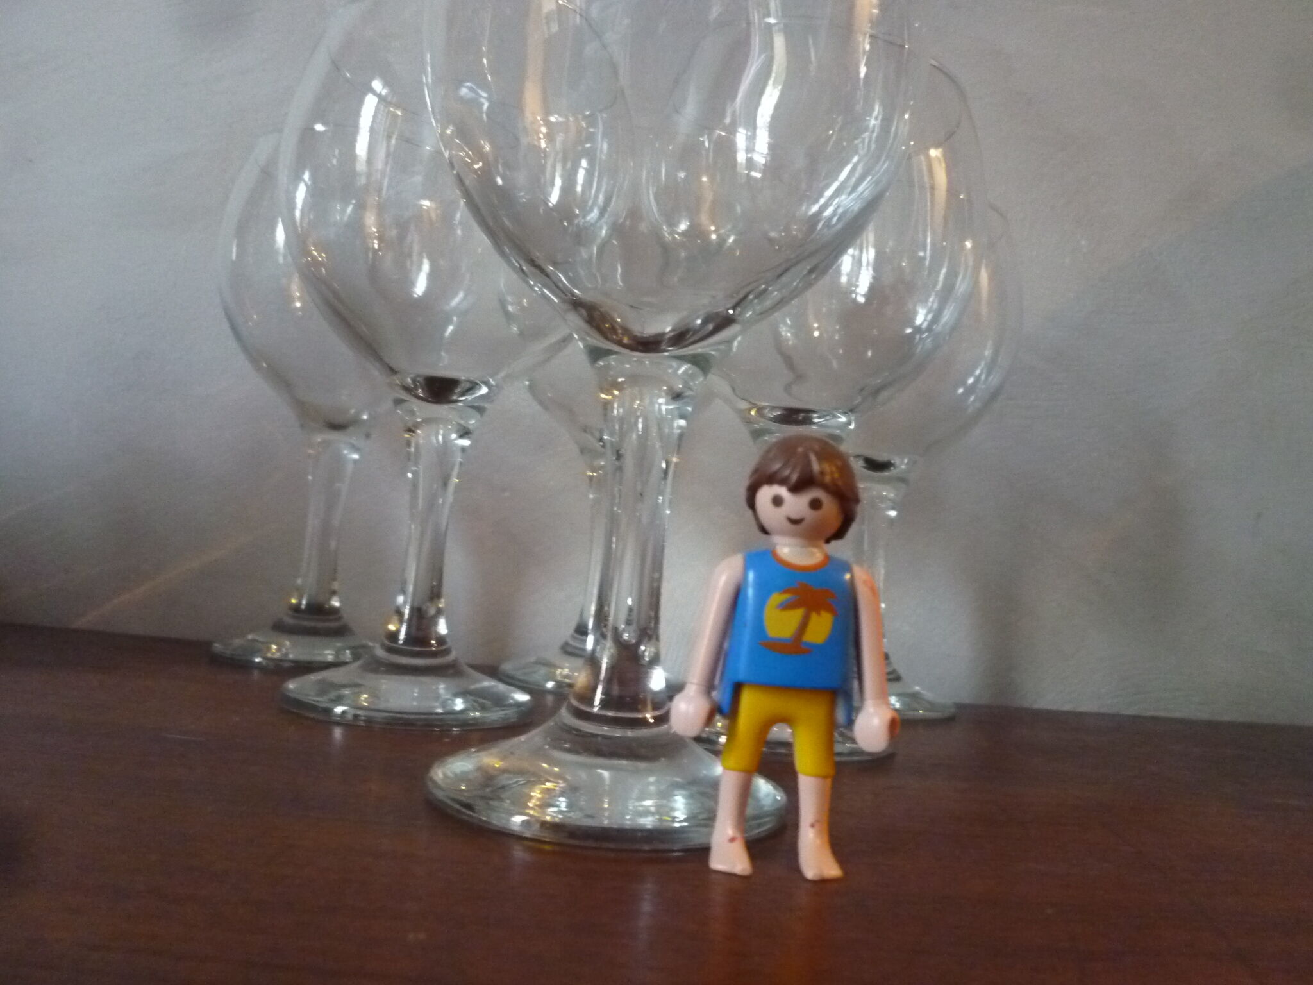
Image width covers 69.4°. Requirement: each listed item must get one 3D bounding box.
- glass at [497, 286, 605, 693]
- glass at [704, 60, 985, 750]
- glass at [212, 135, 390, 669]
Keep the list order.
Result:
[{"bbox_3d":[-0.019,-0.023,0.397,0.104,0.202,0.104,5,-4,0],"label":"glass"},{"bbox_3d":[0.043,-0.026,0.296,0.104,0.202,0.104,5,-4,0],"label":"glass"},{"bbox_3d":[-0.131,-0.032,0.392,0.104,0.202,0.104,5,-4,0],"label":"glass"}]

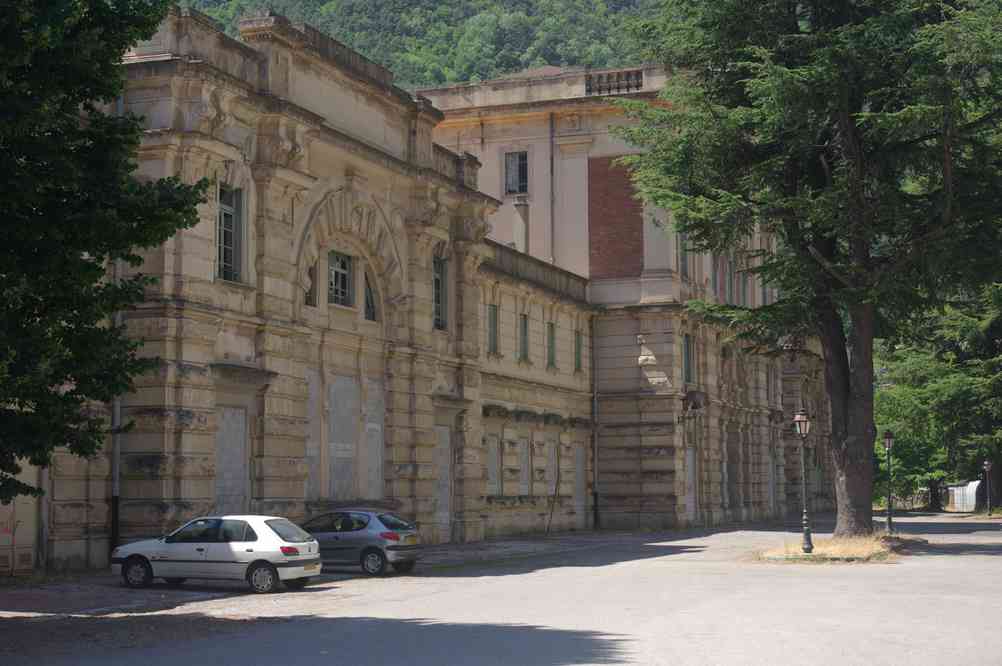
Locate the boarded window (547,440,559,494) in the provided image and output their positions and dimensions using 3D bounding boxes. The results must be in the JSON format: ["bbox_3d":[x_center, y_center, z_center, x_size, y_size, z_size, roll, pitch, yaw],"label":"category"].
[{"bbox_3d":[2.079,5.547,68.828,0.200,2.222,1.248,-3,-6,21],"label":"boarded window"}]

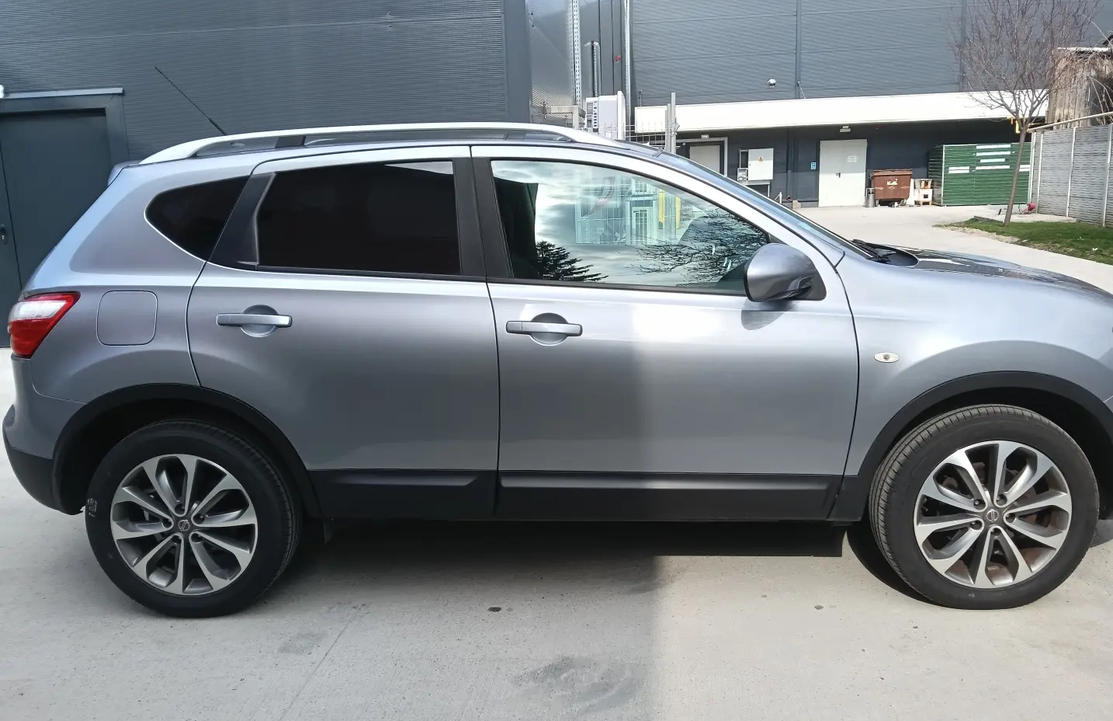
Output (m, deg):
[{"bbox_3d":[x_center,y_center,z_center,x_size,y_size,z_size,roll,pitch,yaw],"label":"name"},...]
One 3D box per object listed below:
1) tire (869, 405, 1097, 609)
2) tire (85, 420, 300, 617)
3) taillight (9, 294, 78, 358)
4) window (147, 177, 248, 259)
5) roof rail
[{"bbox_3d":[1.395,0.474,2.872,0.680,0.675,0.220,-1,10,2],"label":"tire"},{"bbox_3d":[-1.232,0.526,2.978,0.680,0.675,0.220,-1,10,2],"label":"tire"},{"bbox_3d":[-1.727,-0.127,2.939,0.400,0.220,0.280,-1,10,2],"label":"taillight"},{"bbox_3d":[-1.186,-0.465,2.856,0.340,0.270,0.060,-2,-11,7],"label":"window"},{"bbox_3d":[-0.609,-0.731,2.898,1.620,0.100,0.075,-1,10,2],"label":"roof rail"}]

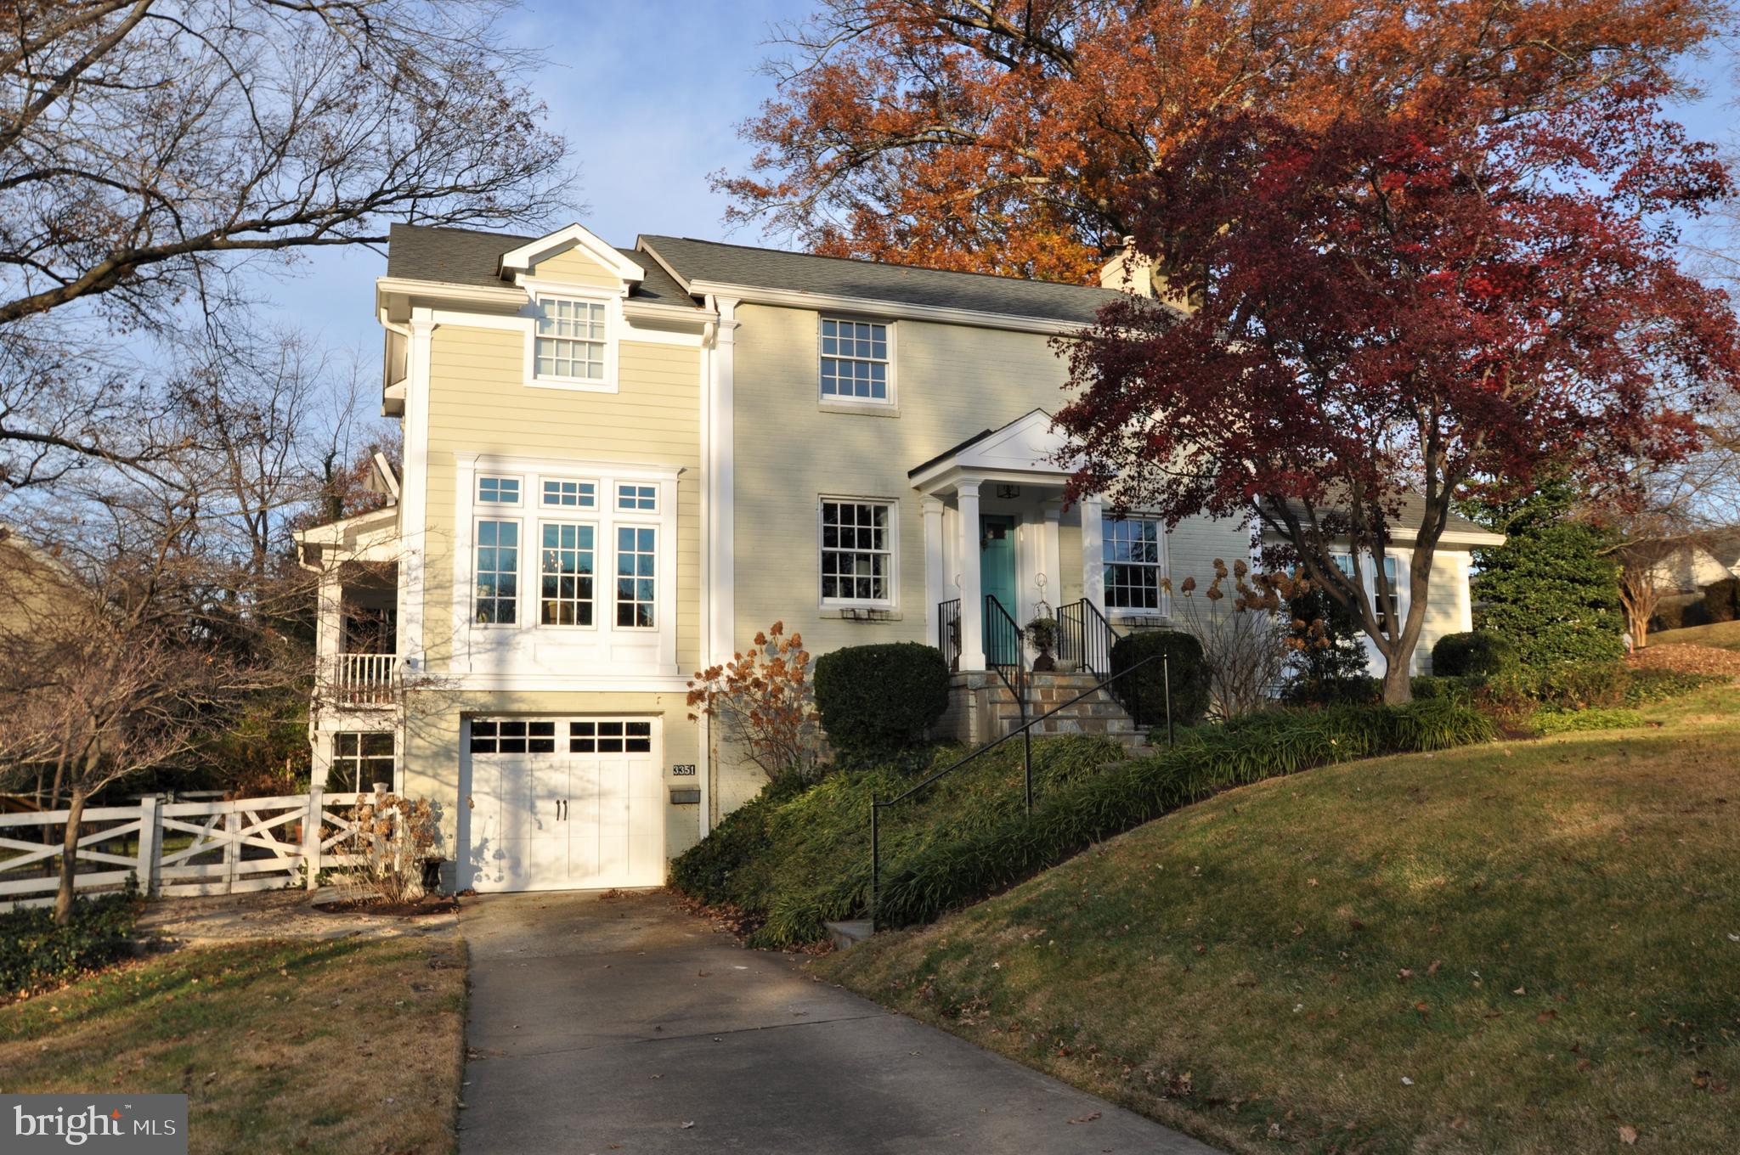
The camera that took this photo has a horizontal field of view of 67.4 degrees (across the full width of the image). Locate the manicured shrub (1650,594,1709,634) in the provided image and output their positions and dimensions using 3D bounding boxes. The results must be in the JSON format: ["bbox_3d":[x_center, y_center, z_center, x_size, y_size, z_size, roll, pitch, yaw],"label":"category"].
[{"bbox_3d":[23.562,1.080,37.843,1.477,1.182,1.379,2,-8,-20],"label":"manicured shrub"}]

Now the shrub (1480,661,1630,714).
[{"bbox_3d":[10.350,1.687,19.682,1.773,0.808,1.182,2,-8,-20],"label":"shrub"}]

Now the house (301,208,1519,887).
[{"bbox_3d":[1.191,-0.739,20.883,18.814,10.067,9.357,2,-8,-20],"label":"house"}]

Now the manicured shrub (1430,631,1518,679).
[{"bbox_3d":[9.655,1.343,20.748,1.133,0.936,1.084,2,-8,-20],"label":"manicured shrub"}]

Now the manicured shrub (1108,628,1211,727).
[{"bbox_3d":[3.808,1.371,17.039,1.261,1.379,1.202,2,-8,-20],"label":"manicured shrub"}]

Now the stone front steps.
[{"bbox_3d":[2.073,1.663,15.999,1.970,1.005,2.364,2,-8,-20],"label":"stone front steps"}]

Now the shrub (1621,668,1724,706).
[{"bbox_3d":[12.494,1.717,20.243,1.330,0.542,0.985,2,-8,-20],"label":"shrub"}]

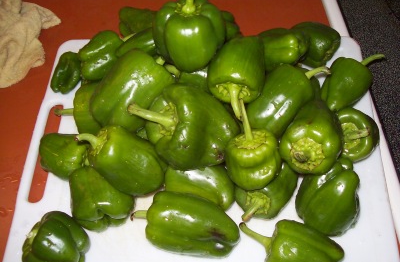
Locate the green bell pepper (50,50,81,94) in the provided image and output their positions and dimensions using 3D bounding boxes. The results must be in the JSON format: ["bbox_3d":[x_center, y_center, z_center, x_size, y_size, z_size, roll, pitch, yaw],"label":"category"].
[{"bbox_3d":[-0.193,-0.084,0.598,0.040,0.040,0.062,17,64,11],"label":"green bell pepper"}]

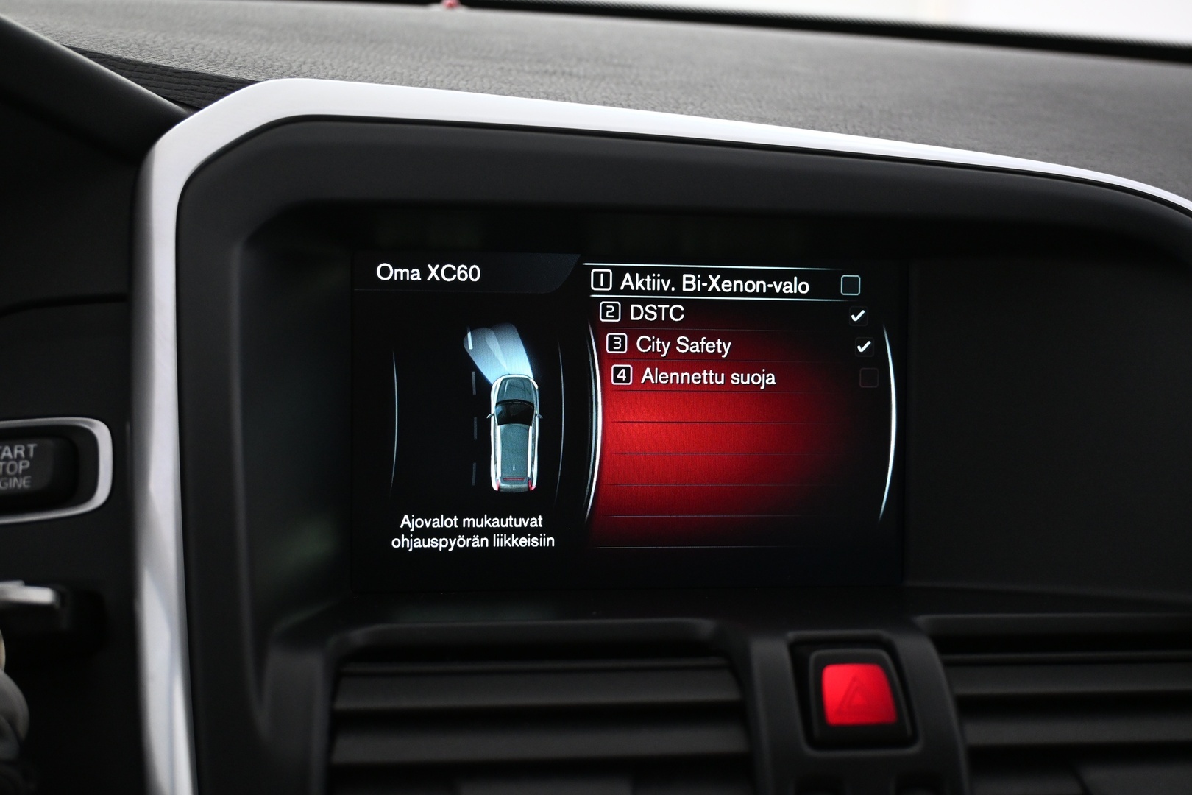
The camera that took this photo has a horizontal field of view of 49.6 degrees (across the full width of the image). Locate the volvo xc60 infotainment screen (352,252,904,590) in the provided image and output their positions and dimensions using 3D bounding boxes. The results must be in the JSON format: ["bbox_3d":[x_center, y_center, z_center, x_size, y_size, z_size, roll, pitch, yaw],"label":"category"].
[{"bbox_3d":[0.010,0.007,0.365,0.155,0.093,0.013,0,2,-6],"label":"volvo xc60 infotainment screen"}]

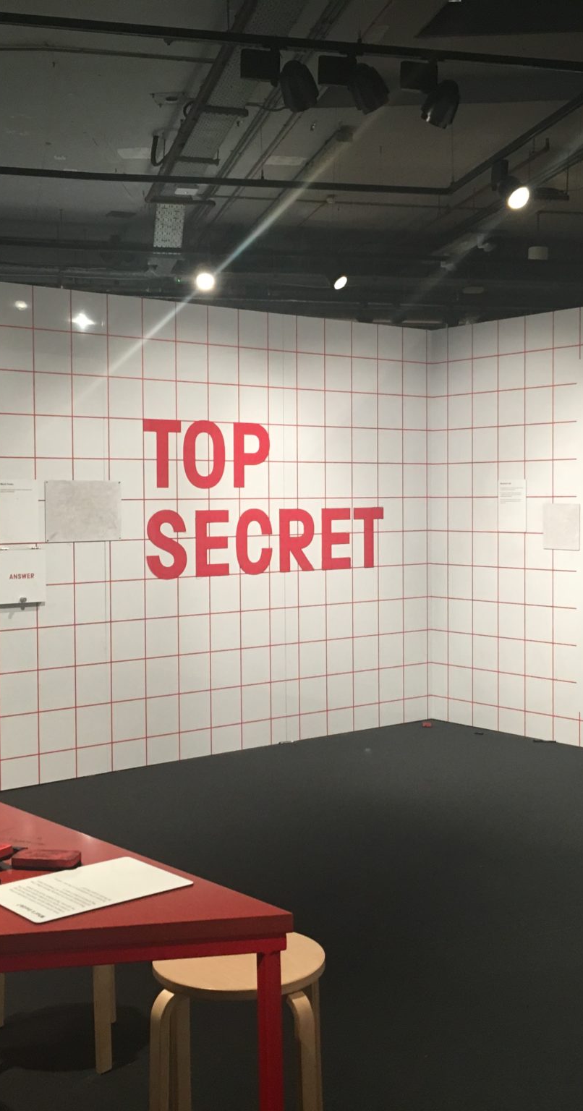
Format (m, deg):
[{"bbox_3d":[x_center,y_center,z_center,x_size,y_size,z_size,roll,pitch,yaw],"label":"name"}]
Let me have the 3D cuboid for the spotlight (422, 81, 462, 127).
[{"bbox_3d":[0.610,-1.837,5.050,0.135,0.140,0.180,-2,-41,-25],"label":"spotlight"}]

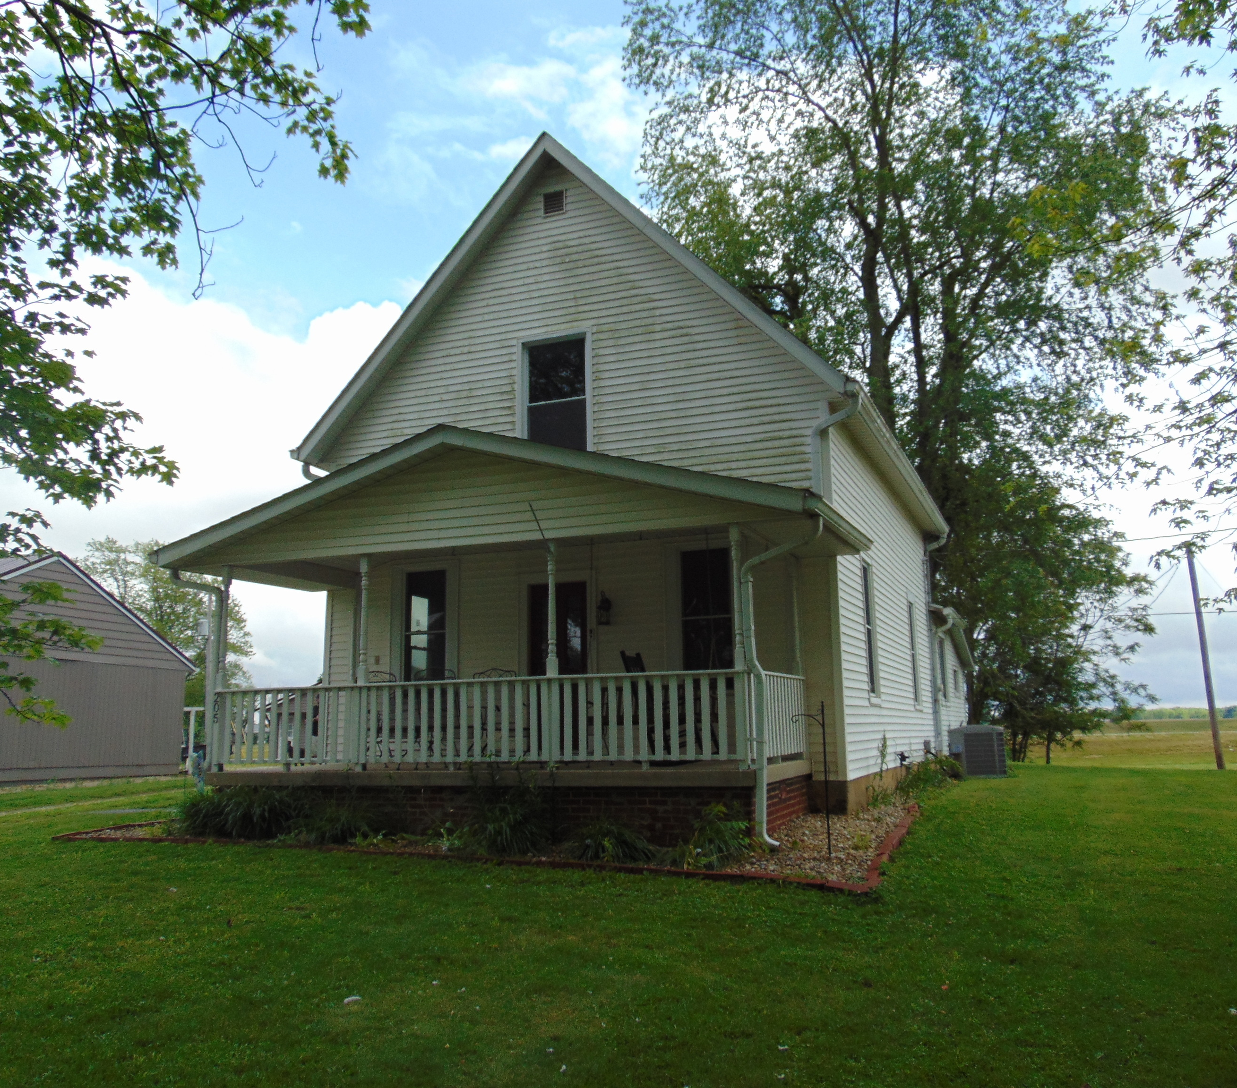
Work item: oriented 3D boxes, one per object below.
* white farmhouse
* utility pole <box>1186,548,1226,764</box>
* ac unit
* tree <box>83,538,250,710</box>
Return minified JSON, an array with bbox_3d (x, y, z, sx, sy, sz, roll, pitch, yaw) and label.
[{"bbox_3d":[1.305,-0.177,18.409,8.075,8.676,15.933,-5,-11,23],"label":"white farmhouse"},{"bbox_3d":[15.377,2.928,27.564,0.220,5.940,0.220,-8,-12,28],"label":"utility pole"},{"bbox_3d":[6.163,3.573,18.000,0.870,0.880,0.870,-5,-11,23],"label":"ac unit"},{"bbox_3d":[-19.314,4.253,44.208,8.000,9.180,8.000,4,-11,-23],"label":"tree"}]

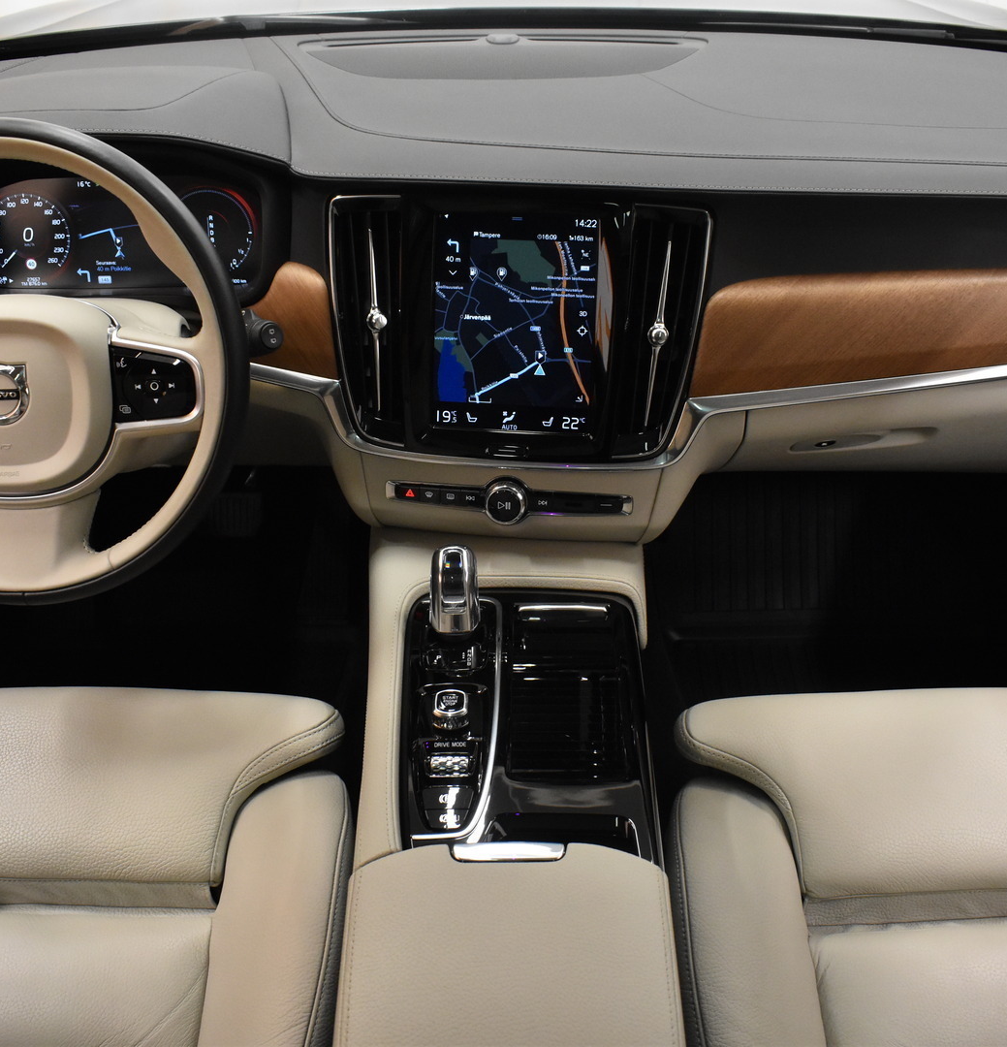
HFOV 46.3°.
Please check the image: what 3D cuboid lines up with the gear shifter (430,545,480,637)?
[{"bbox_3d":[-0.038,0.053,0.925,0.038,0.067,0.042,0,38,0],"label":"gear shifter"}]

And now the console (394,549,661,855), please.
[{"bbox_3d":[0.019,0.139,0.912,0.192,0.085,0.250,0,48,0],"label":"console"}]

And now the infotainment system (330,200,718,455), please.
[{"bbox_3d":[0.015,-0.168,1.004,0.310,0.220,0.080,4,21,5],"label":"infotainment system"}]

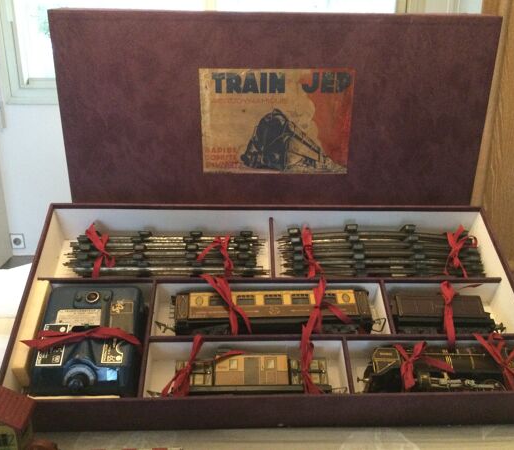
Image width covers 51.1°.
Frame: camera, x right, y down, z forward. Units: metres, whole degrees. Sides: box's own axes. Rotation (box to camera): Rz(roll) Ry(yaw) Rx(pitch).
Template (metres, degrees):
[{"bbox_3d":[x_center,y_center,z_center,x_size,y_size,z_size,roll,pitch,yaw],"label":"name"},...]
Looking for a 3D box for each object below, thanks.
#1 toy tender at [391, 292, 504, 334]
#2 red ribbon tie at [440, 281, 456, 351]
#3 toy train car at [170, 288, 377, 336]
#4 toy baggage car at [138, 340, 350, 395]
[{"bbox_3d":[0.313,0.164,0.903,0.179,0.062,0.086,0,47,-3],"label":"toy tender"},{"bbox_3d":[0.309,0.143,0.869,0.022,0.029,0.126,9,47,5],"label":"red ribbon tie"},{"bbox_3d":[0.028,0.159,0.889,0.330,0.062,0.095,0,47,-3],"label":"toy train car"},{"bbox_3d":[-0.009,0.196,0.673,0.218,0.056,0.074,0,47,-4],"label":"toy baggage car"}]

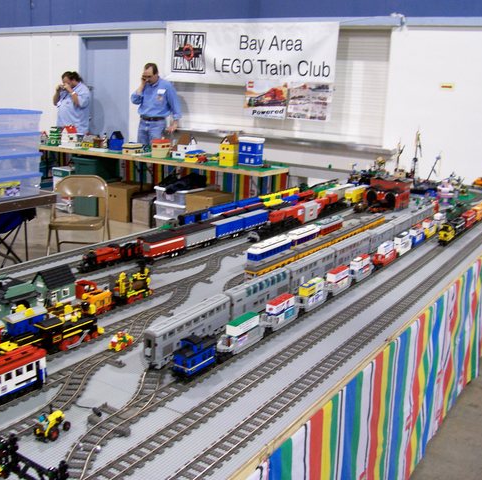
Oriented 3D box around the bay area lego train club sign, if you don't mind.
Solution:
[{"bbox_3d":[0.063,-2.183,7.284,2.350,0.710,0.030,11,16,31],"label":"bay area lego train club sign"}]

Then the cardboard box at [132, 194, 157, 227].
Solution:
[{"bbox_3d":[-0.977,-0.329,7.000,0.270,0.275,0.400,11,16,31],"label":"cardboard box"}]

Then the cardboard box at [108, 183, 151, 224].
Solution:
[{"bbox_3d":[-1.313,-0.447,7.221,0.440,0.375,0.450,11,16,31],"label":"cardboard box"}]

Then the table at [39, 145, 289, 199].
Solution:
[{"bbox_3d":[-1.012,-0.571,7.004,3.190,0.740,0.520,11,16,31],"label":"table"}]

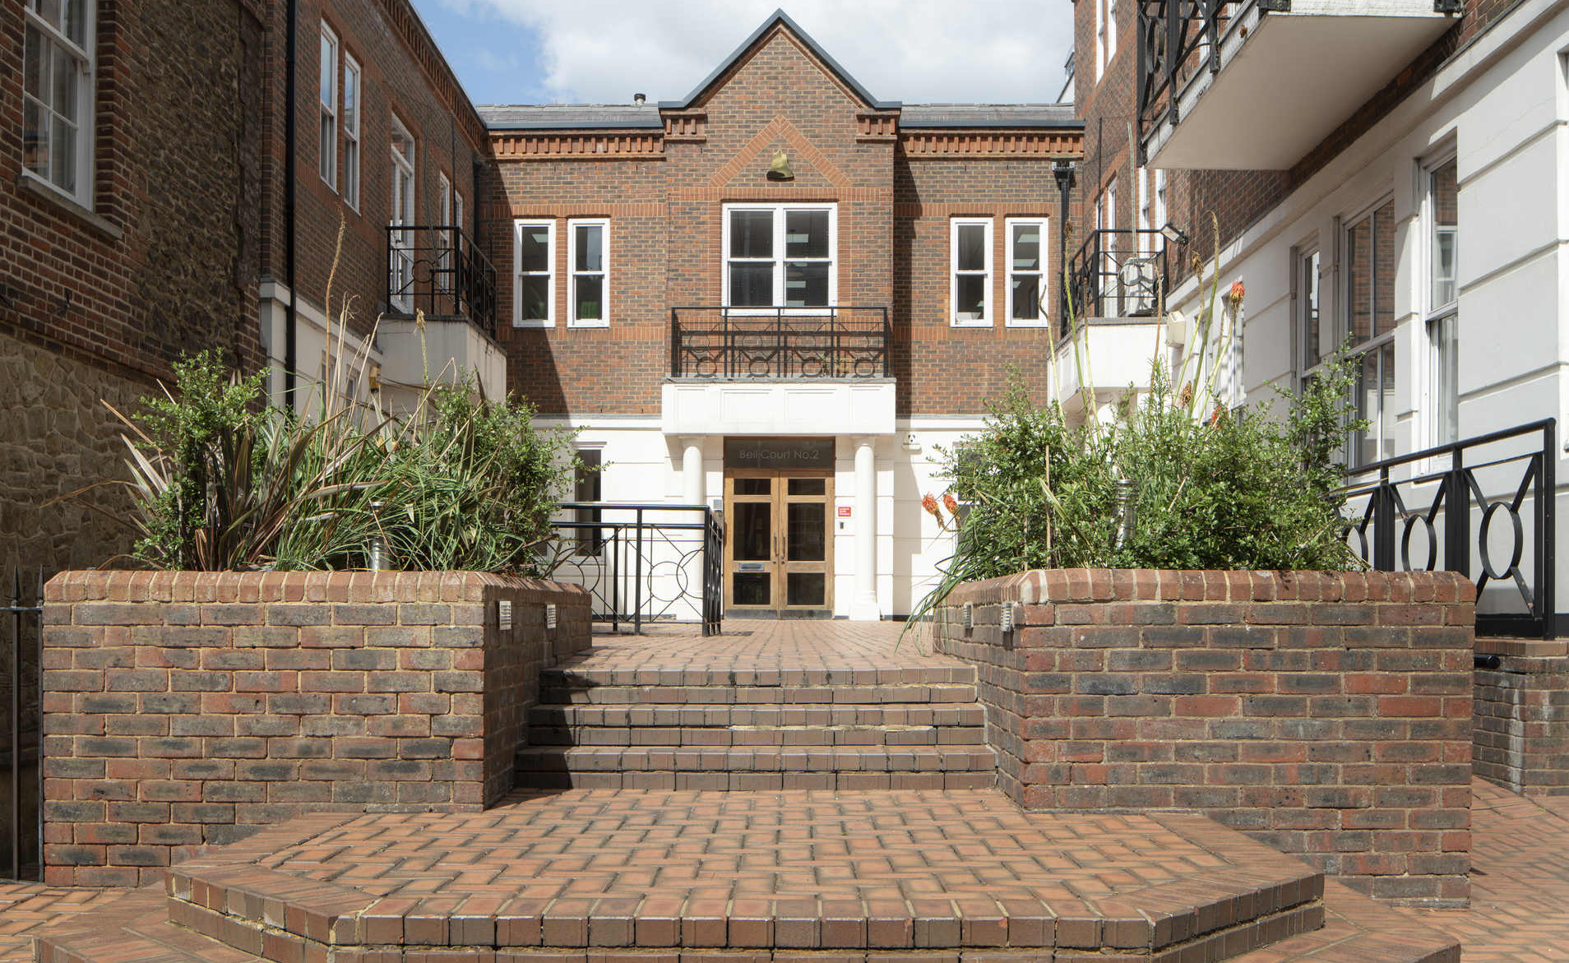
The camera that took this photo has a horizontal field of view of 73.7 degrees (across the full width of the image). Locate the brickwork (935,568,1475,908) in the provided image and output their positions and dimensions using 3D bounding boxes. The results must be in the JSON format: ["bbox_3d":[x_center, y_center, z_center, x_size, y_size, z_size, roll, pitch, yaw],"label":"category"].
[{"bbox_3d":[1.530,0.940,4.350,1.530,1.110,1.780,0,-4,0],"label":"brickwork"}]

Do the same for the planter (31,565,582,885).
[{"bbox_3d":[-1.780,0.940,4.500,1.530,1.090,1.820,0,-4,0],"label":"planter"}]

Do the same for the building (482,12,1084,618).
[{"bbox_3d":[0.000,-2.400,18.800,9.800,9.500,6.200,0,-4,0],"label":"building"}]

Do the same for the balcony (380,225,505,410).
[{"bbox_3d":[-4.410,-2.060,13.700,1.100,1.940,1.850,0,-4,0],"label":"balcony"}]

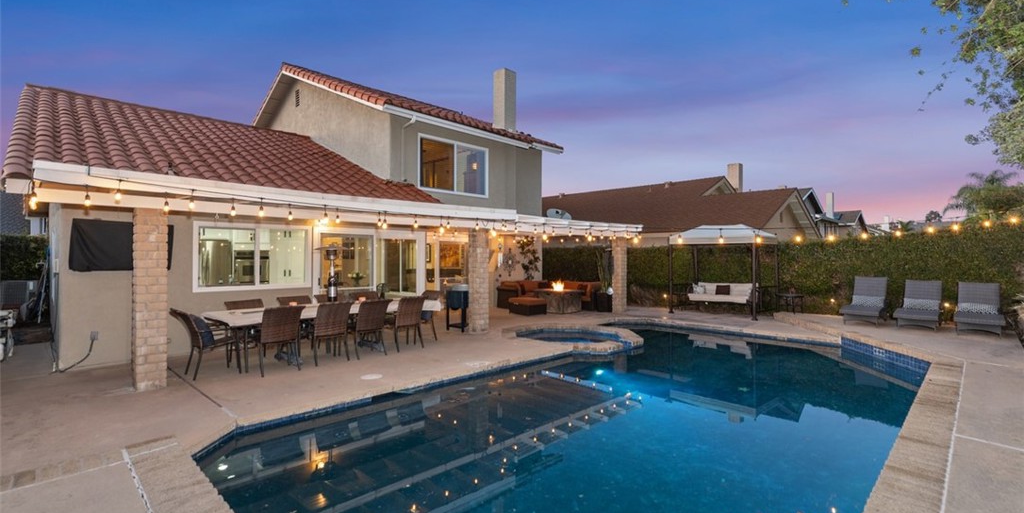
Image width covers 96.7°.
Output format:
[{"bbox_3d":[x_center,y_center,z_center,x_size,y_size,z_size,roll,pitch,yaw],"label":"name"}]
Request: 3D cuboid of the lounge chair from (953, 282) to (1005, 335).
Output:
[{"bbox_3d":[9.192,1.028,8.957,1.700,0.944,0.670,0,0,-44],"label":"lounge chair"}]

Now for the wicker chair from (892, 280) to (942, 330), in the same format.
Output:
[{"bbox_3d":[8.653,1.031,9.662,1.700,0.939,0.670,0,0,-44],"label":"wicker chair"}]

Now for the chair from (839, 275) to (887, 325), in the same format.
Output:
[{"bbox_3d":[7.911,0.996,10.177,1.700,1.007,0.670,0,0,-44],"label":"chair"}]

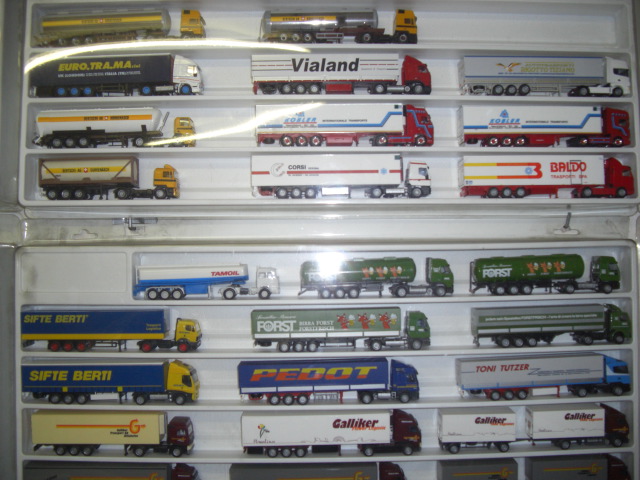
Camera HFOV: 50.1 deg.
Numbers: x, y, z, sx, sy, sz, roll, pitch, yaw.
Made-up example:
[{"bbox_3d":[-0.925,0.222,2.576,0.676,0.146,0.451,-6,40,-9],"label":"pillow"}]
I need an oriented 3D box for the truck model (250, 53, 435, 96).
[{"bbox_3d":[0.023,-0.176,0.745,0.190,0.044,0.030,0,-3,-1],"label":"truck model"}]

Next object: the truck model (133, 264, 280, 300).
[{"bbox_3d":[-0.119,0.045,0.732,0.154,0.037,0.030,-1,-3,0],"label":"truck model"}]

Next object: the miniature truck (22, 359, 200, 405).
[{"bbox_3d":[-0.222,0.152,0.736,0.186,0.044,0.030,0,-2,0],"label":"miniature truck"}]

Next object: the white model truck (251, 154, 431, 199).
[{"bbox_3d":[0.023,-0.067,0.739,0.189,0.045,0.030,0,-3,-1],"label":"white model truck"}]

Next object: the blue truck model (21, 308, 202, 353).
[{"bbox_3d":[-0.221,0.097,0.737,0.188,0.043,0.030,0,-2,0],"label":"blue truck model"}]

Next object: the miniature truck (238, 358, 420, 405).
[{"bbox_3d":[0.009,0.152,0.738,0.191,0.044,0.030,0,-2,0],"label":"miniature truck"}]

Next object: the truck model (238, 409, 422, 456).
[{"bbox_3d":[0.012,0.204,0.724,0.188,0.044,0.030,-1,-3,0],"label":"truck model"}]

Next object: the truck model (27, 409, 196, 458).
[{"bbox_3d":[-0.218,0.206,0.734,0.168,0.044,0.030,0,-2,0],"label":"truck model"}]

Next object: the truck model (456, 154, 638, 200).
[{"bbox_3d":[0.244,-0.067,0.746,0.182,0.046,0.030,0,-2,0],"label":"truck model"}]

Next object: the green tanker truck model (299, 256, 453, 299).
[{"bbox_3d":[0.060,0.040,0.741,0.165,0.043,0.030,0,-2,0],"label":"green tanker truck model"}]

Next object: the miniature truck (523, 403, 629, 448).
[{"bbox_3d":[0.272,0.197,0.726,0.102,0.043,0.030,-1,-3,0],"label":"miniature truck"}]

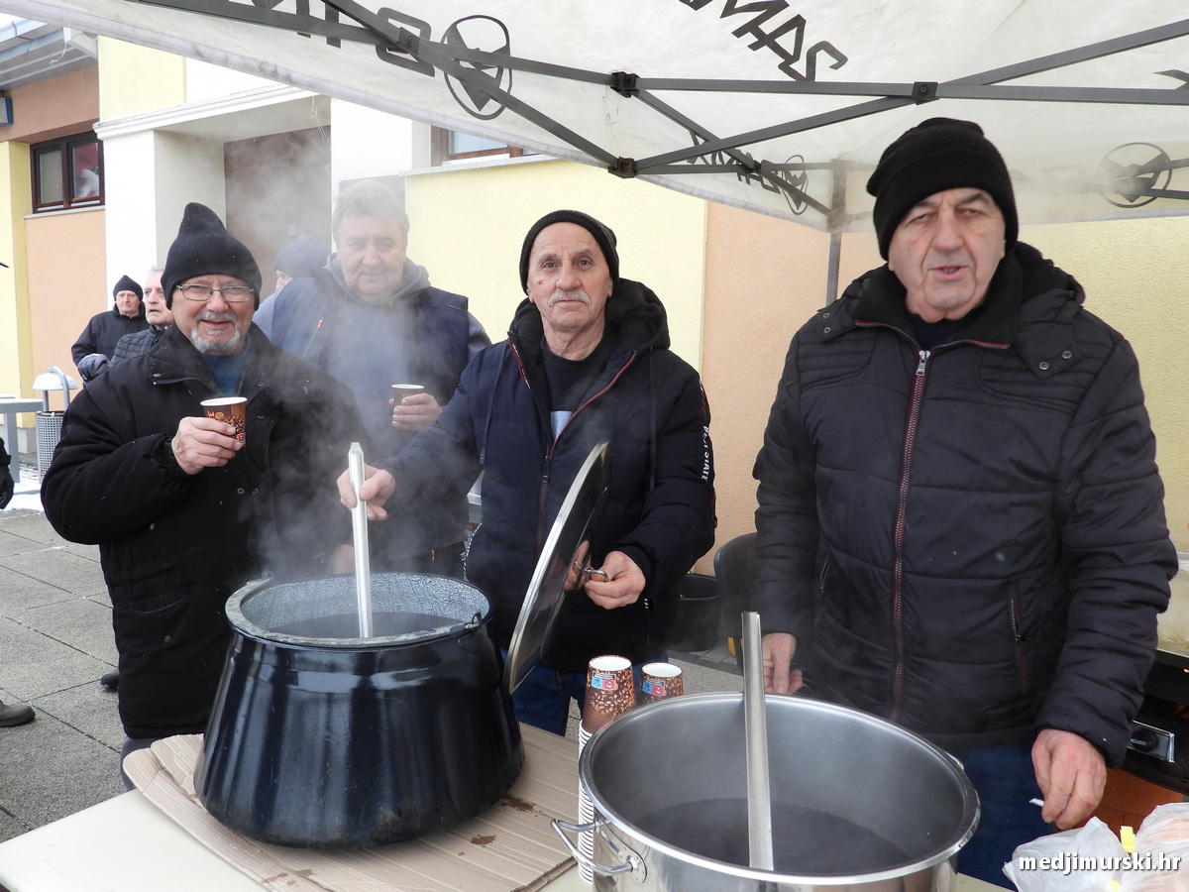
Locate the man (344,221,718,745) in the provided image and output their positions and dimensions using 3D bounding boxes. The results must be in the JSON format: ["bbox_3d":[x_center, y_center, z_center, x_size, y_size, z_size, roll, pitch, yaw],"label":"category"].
[{"bbox_3d":[-0.085,0.385,1.728,0.600,1.672,0.520,3,6,14],"label":"man"}]

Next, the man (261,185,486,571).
[{"bbox_3d":[-0.548,0.251,2.256,0.600,1.800,0.450,0,6,-12],"label":"man"}]

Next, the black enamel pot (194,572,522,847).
[{"bbox_3d":[-0.344,0.375,1.336,0.475,0.288,0.475,1,6,0],"label":"black enamel pot"}]

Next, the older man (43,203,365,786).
[{"bbox_3d":[-0.740,0.372,1.754,0.630,1.660,0.480,-2,7,-30],"label":"older man"}]

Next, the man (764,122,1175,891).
[{"bbox_3d":[0.511,0.405,1.394,0.620,1.735,0.400,5,7,28],"label":"man"}]

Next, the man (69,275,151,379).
[{"bbox_3d":[-2.943,-0.175,5.657,0.620,1.780,0.360,-1,7,-25],"label":"man"}]

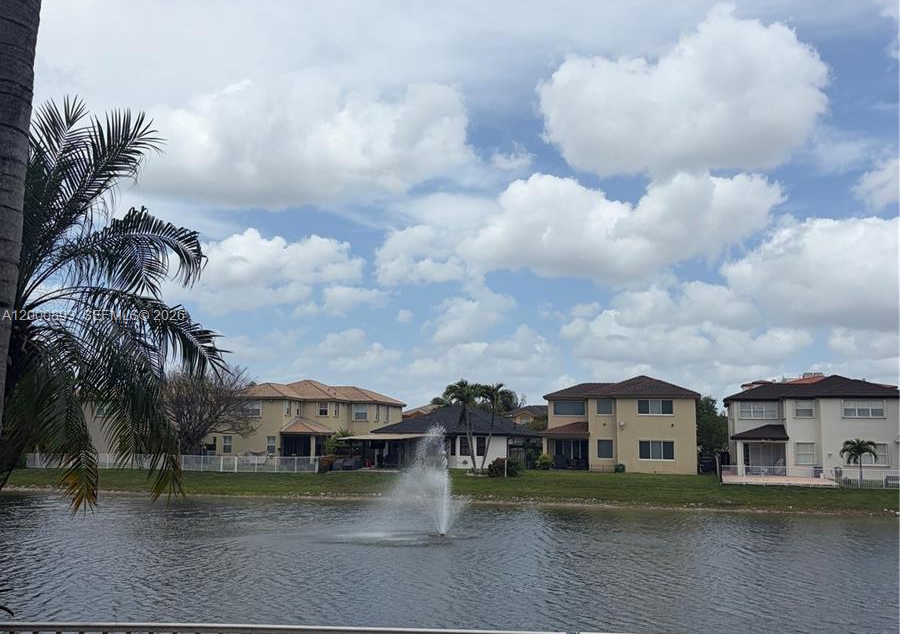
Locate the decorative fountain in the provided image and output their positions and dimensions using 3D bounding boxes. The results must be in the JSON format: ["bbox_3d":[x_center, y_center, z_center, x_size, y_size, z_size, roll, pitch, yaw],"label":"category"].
[{"bbox_3d":[-0.938,6.225,34.465,2.520,4.200,2.520,1,-8,0],"label":"decorative fountain"}]

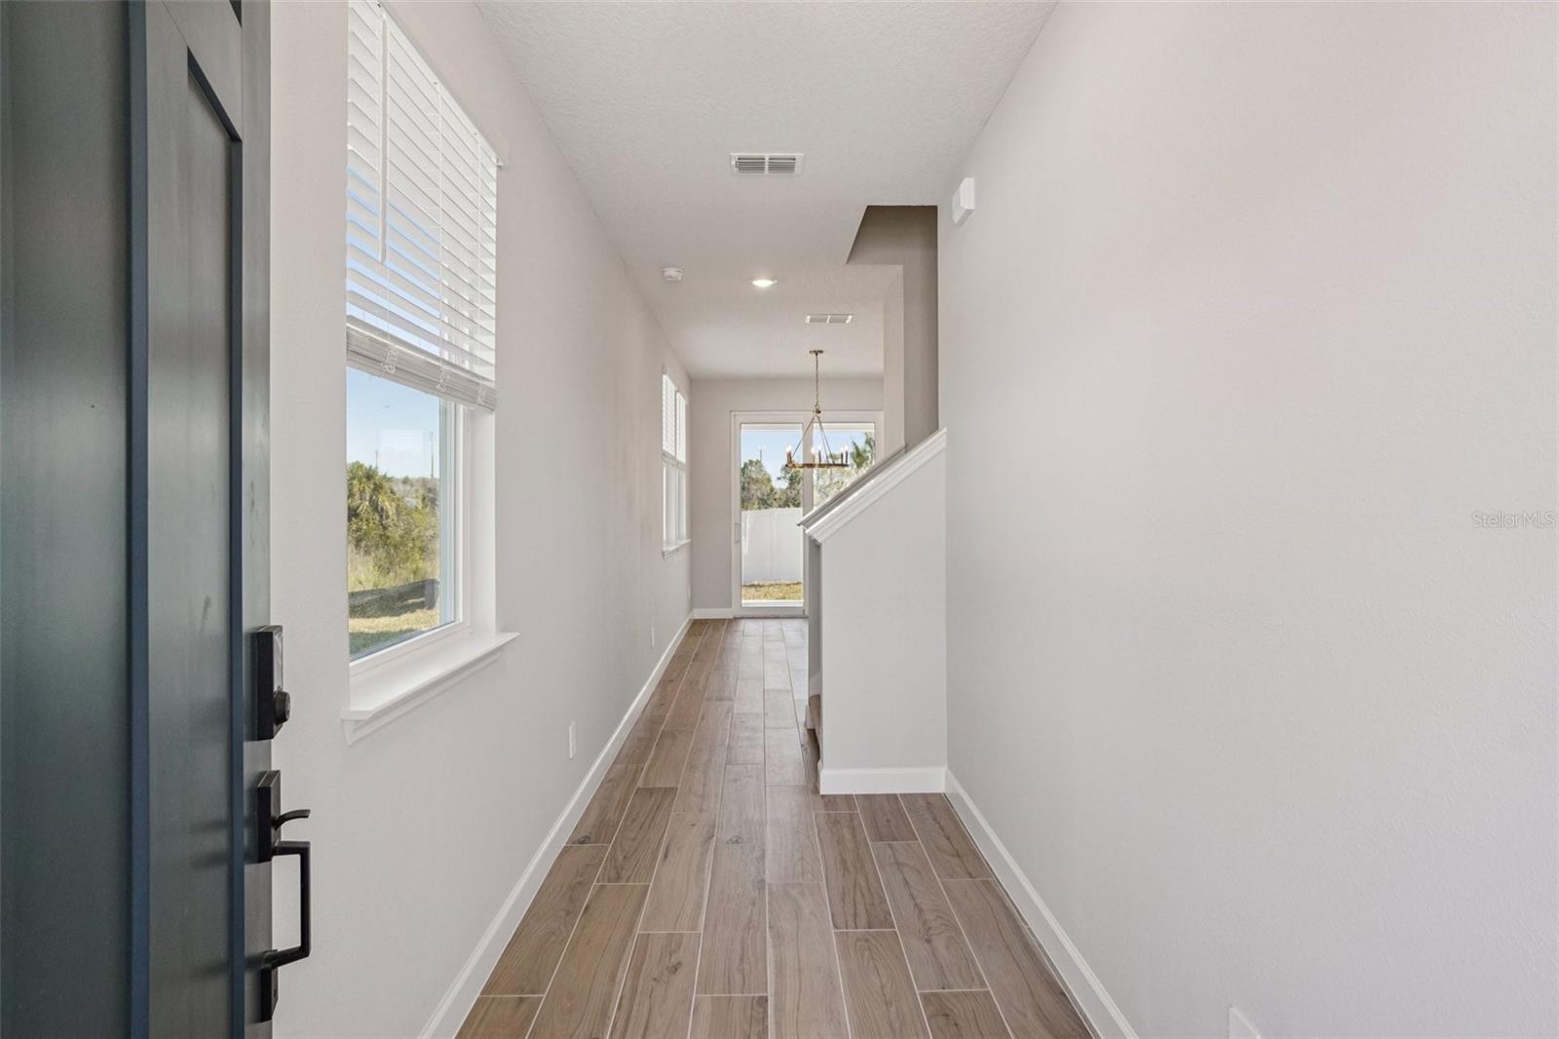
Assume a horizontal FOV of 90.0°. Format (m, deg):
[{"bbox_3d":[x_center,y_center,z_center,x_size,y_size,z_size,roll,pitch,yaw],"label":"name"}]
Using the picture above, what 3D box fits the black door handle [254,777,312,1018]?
[{"bbox_3d":[-0.701,0.534,1.112,0.062,0.335,0.068,0,1,-23],"label":"black door handle"}]

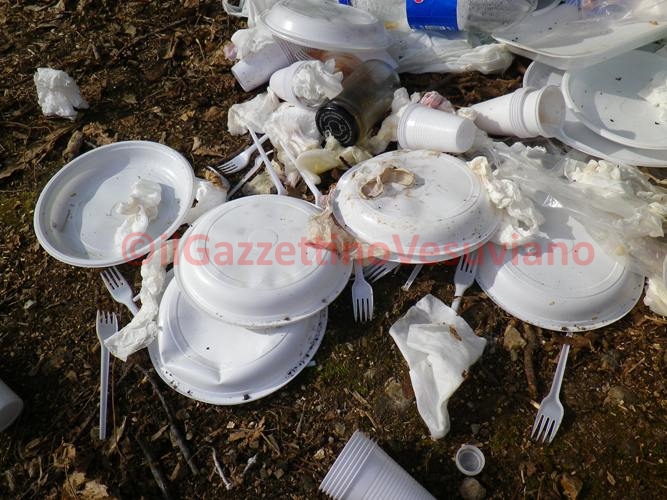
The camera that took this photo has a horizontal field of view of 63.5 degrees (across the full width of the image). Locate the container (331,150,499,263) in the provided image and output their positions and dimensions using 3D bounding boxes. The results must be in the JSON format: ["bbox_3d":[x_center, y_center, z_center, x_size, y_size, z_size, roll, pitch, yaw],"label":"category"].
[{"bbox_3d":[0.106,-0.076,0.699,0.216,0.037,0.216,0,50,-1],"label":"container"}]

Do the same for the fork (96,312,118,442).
[{"bbox_3d":[-0.257,0.136,0.607,0.026,0.012,0.158,-10,53,-8],"label":"fork"}]

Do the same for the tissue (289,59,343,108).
[{"bbox_3d":[-0.029,-0.264,0.854,0.080,0.055,0.060,0,52,0],"label":"tissue"}]

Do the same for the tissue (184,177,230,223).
[{"bbox_3d":[-0.176,-0.070,0.743,0.062,0.042,0.062,0,52,0],"label":"tissue"}]

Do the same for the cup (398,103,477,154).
[{"bbox_3d":[0.151,-0.170,0.773,0.070,0.070,0.094,-39,40,-26],"label":"cup"}]

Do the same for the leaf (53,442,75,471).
[{"bbox_3d":[-0.275,0.211,0.551,0.024,0.012,0.025,0,52,0],"label":"leaf"}]

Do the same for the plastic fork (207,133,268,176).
[{"bbox_3d":[-0.113,-0.166,0.830,0.026,0.012,0.160,33,59,22],"label":"plastic fork"}]

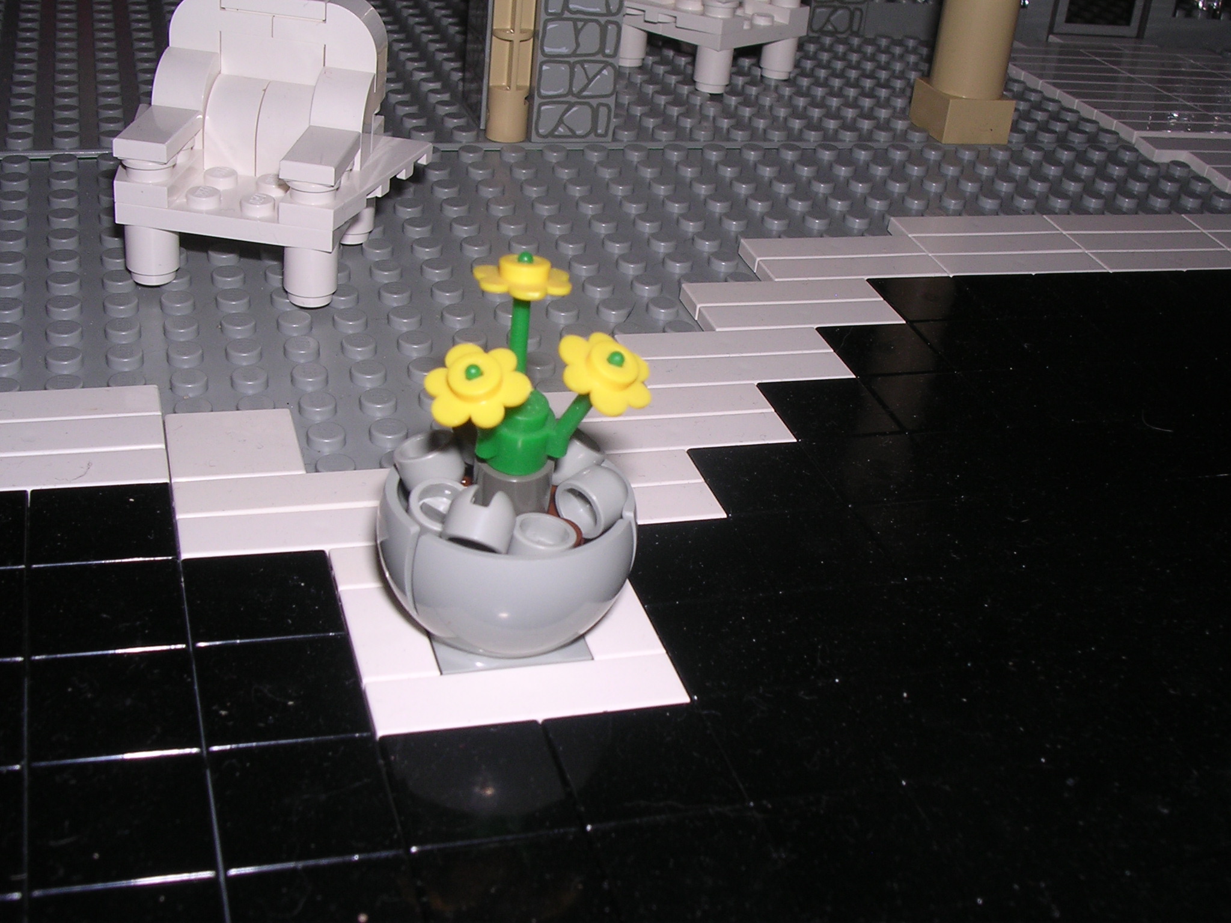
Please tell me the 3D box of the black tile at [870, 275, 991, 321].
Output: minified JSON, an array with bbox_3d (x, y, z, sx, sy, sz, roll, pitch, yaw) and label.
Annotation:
[{"bbox_3d":[0.051,-0.025,0.249,0.016,0.003,0.016,-4,32,-17],"label":"black tile"}]

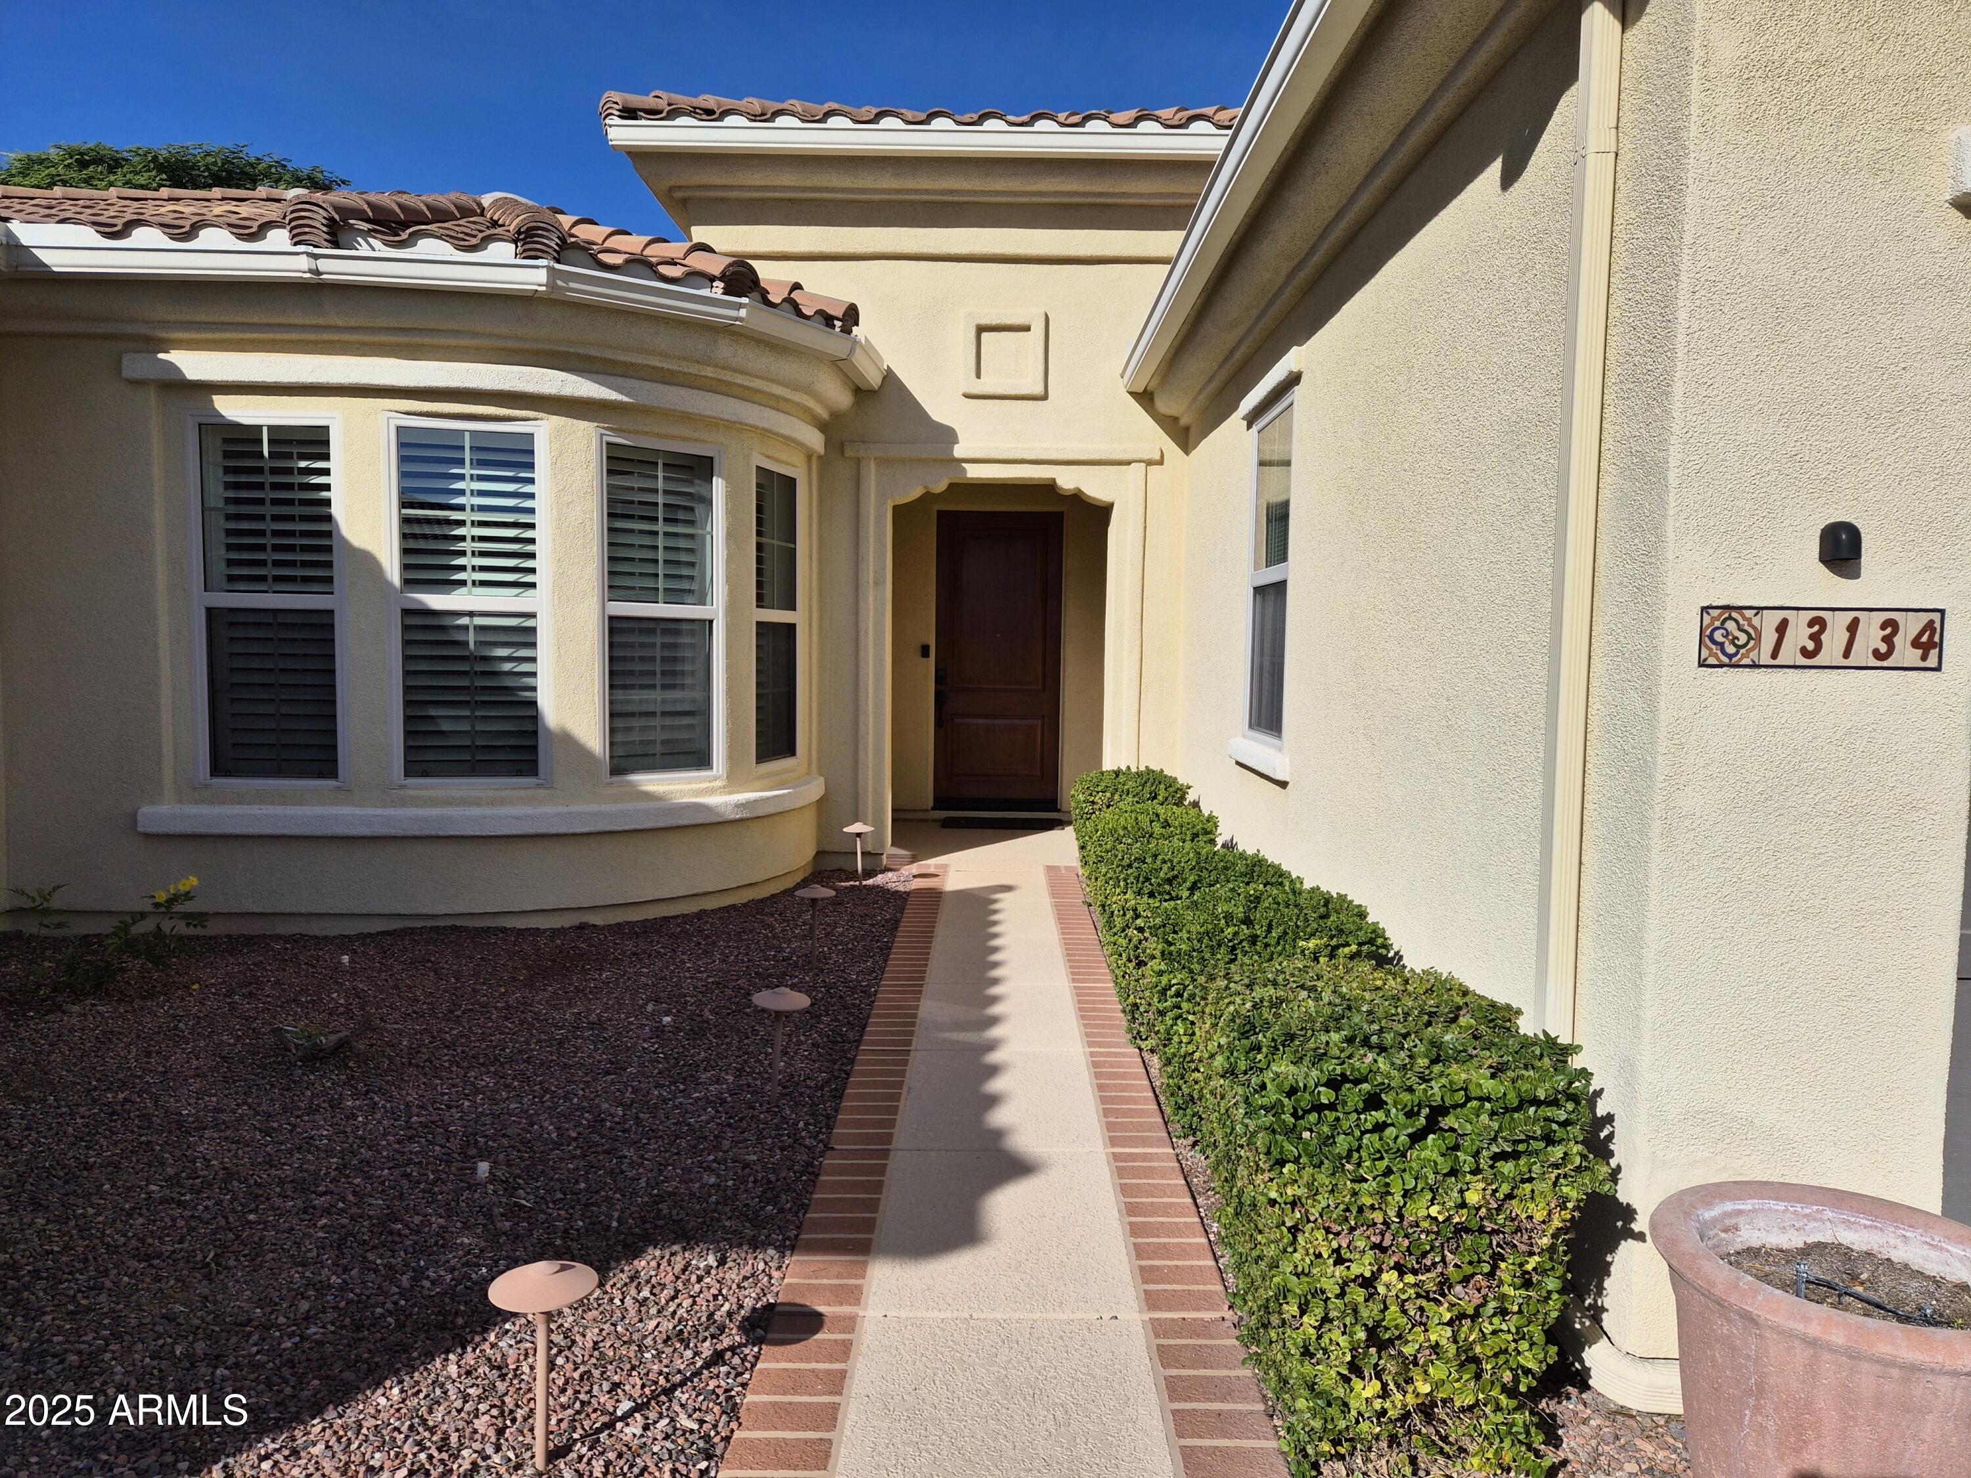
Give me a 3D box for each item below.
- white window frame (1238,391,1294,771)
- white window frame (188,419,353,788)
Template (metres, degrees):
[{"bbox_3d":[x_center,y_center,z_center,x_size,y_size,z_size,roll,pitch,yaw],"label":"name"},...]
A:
[{"bbox_3d":[1.286,-0.706,5.975,0.090,1.560,0.890,1,4,0],"label":"white window frame"},{"bbox_3d":[-3.514,-0.660,6.432,0.755,1.830,0.090,1,4,1],"label":"white window frame"}]

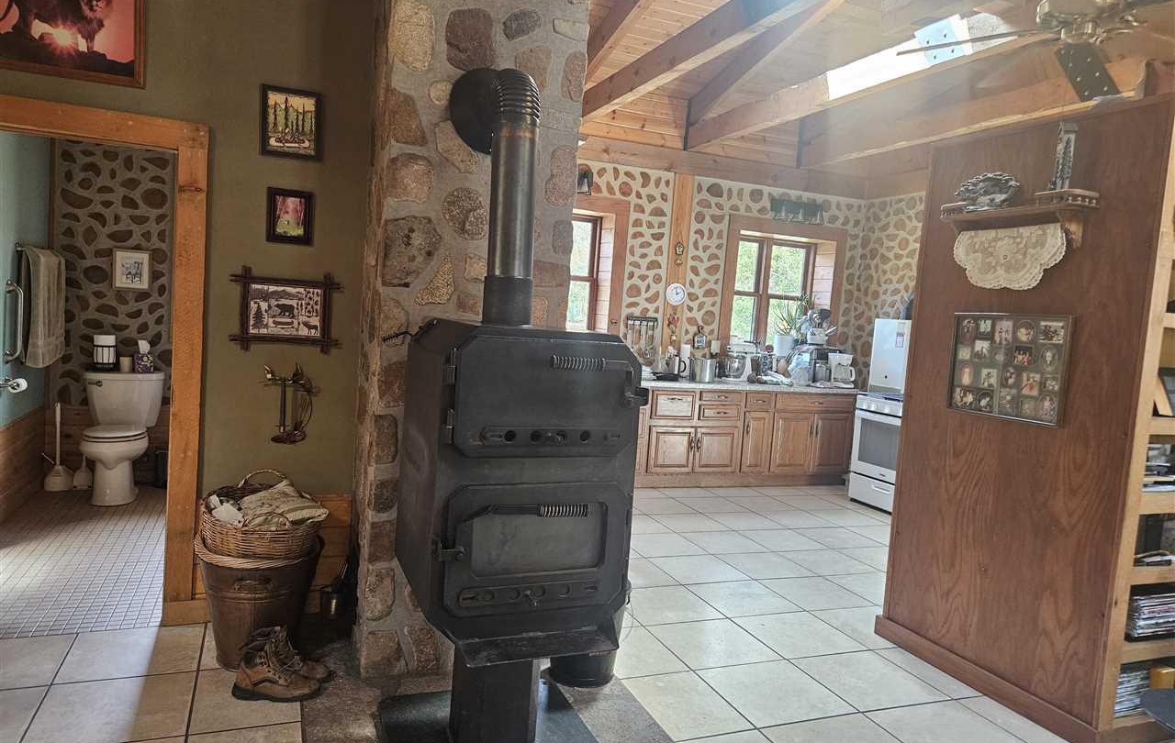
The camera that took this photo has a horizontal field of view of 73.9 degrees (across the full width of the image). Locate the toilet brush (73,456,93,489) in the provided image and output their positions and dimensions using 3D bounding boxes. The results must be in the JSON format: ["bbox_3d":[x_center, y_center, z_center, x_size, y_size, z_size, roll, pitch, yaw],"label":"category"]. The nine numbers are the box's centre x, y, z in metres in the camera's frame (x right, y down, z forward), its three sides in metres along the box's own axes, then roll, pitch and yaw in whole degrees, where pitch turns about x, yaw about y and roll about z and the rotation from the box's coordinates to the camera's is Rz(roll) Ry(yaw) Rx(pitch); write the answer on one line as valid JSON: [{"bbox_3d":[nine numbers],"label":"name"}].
[{"bbox_3d":[-3.451,0.623,5.366,0.140,0.360,0.135,2,4,-22],"label":"toilet brush"}]

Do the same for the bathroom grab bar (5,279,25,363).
[{"bbox_3d":[-3.324,-0.291,4.539,0.085,0.480,0.070,2,4,-22],"label":"bathroom grab bar"}]

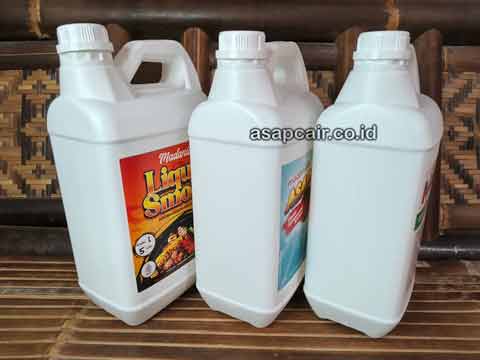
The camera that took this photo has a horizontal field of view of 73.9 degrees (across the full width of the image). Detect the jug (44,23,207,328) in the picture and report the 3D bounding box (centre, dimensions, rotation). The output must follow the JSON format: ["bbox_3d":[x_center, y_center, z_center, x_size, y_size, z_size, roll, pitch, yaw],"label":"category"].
[{"bbox_3d":[-0.108,-0.007,0.399,0.118,0.314,0.187,13,21,32],"label":"jug"}]

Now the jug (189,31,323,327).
[{"bbox_3d":[0.033,-0.005,0.401,0.115,0.320,0.182,12,23,30],"label":"jug"}]

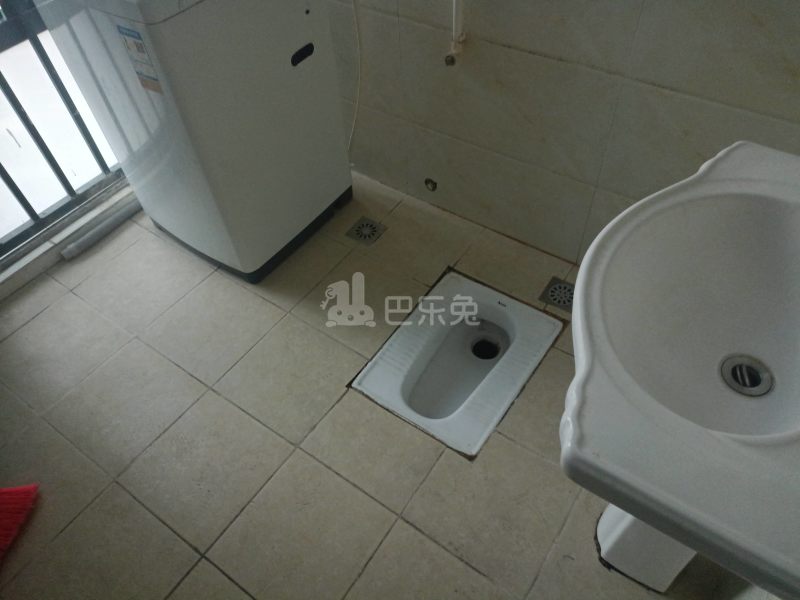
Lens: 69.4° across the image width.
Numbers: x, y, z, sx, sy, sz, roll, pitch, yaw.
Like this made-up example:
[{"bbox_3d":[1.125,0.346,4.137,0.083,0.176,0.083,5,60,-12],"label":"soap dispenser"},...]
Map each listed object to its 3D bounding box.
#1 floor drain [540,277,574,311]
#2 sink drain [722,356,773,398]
[{"bbox_3d":[0.464,-0.012,1.649,0.102,0.012,0.102,27,56,23],"label":"floor drain"},{"bbox_3d":[0.456,0.102,0.761,0.064,0.014,0.064,-2,49,2],"label":"sink drain"}]

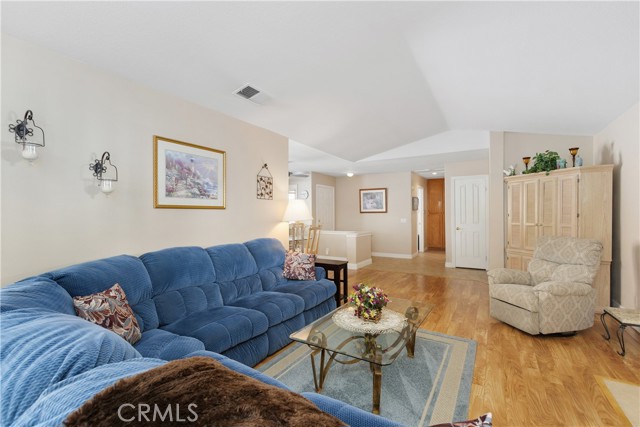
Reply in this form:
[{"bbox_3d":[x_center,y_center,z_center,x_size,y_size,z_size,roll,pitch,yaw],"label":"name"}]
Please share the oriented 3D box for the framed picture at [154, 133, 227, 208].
[{"bbox_3d":[-1.296,-0.381,2.954,0.035,0.672,0.830,0,0,31],"label":"framed picture"}]

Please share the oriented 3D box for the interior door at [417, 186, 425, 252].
[{"bbox_3d":[3.199,0.255,8.993,0.060,2.040,0.850,0,0,31],"label":"interior door"}]

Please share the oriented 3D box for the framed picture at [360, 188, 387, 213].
[{"bbox_3d":[1.615,-0.380,8.450,0.860,0.730,0.040,0,0,32],"label":"framed picture"}]

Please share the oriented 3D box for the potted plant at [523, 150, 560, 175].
[{"bbox_3d":[3.300,-0.755,4.240,0.320,0.340,0.430,0,0,-14],"label":"potted plant"}]

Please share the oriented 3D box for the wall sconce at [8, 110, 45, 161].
[{"bbox_3d":[-1.889,-0.493,1.835,0.180,0.325,0.135,0,0,31],"label":"wall sconce"}]

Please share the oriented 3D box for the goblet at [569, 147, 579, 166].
[{"bbox_3d":[3.391,-0.725,3.800,0.105,0.298,0.105,0,0,31],"label":"goblet"}]

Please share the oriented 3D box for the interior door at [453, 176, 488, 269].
[{"bbox_3d":[3.400,0.240,6.430,0.680,2.060,0.080,0,0,32],"label":"interior door"}]

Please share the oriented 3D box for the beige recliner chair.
[{"bbox_3d":[2.586,0.783,3.283,0.950,0.980,0.700,0,0,-13],"label":"beige recliner chair"}]

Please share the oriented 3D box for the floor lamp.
[{"bbox_3d":[-0.330,0.200,4.250,0.455,0.850,0.455,0,0,0],"label":"floor lamp"}]

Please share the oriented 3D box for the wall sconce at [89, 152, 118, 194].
[{"bbox_3d":[-1.667,-0.307,2.203,0.240,0.335,0.150,0,0,32],"label":"wall sconce"}]

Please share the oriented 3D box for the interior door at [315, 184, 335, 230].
[{"bbox_3d":[0.188,0.268,8.536,0.060,2.040,0.940,0,0,31],"label":"interior door"}]

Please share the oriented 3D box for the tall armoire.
[{"bbox_3d":[3.575,0.340,4.290,0.720,1.850,1.360,0,0,-14],"label":"tall armoire"}]

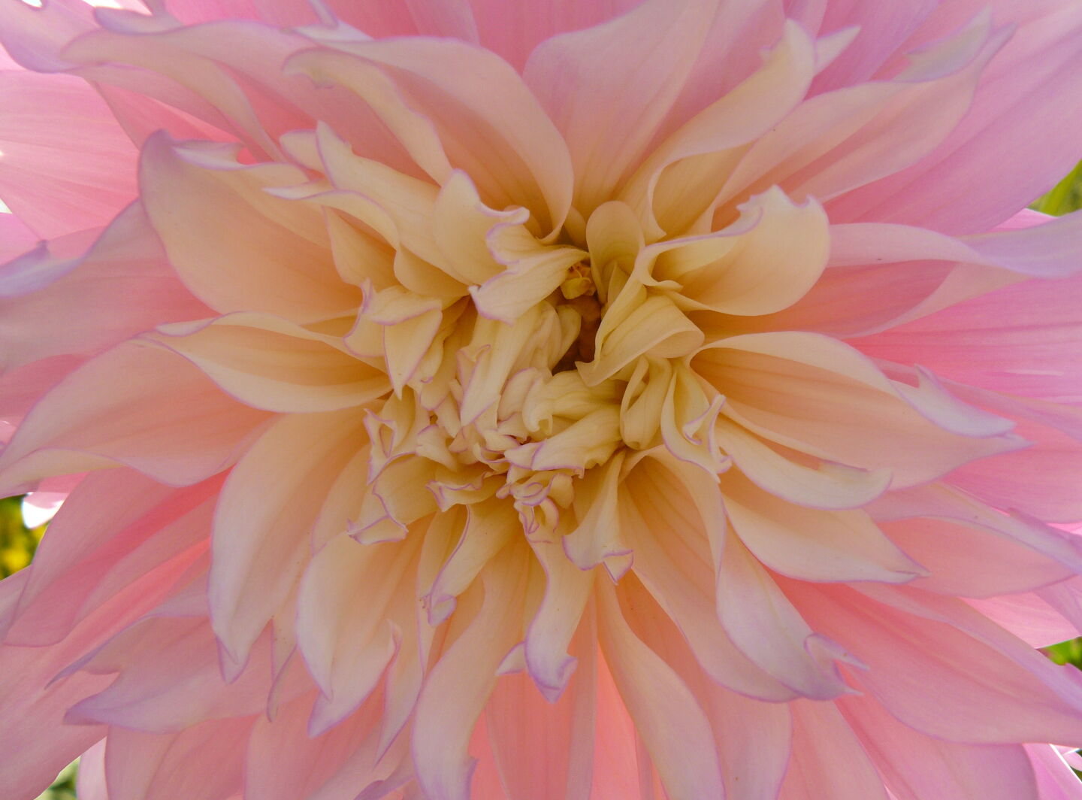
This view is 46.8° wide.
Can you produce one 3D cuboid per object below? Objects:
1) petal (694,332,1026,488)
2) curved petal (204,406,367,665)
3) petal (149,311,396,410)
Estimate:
[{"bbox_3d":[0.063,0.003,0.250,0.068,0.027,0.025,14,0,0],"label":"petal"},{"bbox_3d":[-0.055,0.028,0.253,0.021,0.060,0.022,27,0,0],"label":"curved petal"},{"bbox_3d":[-0.054,-0.007,0.250,0.048,0.019,0.020,11,0,0],"label":"petal"}]

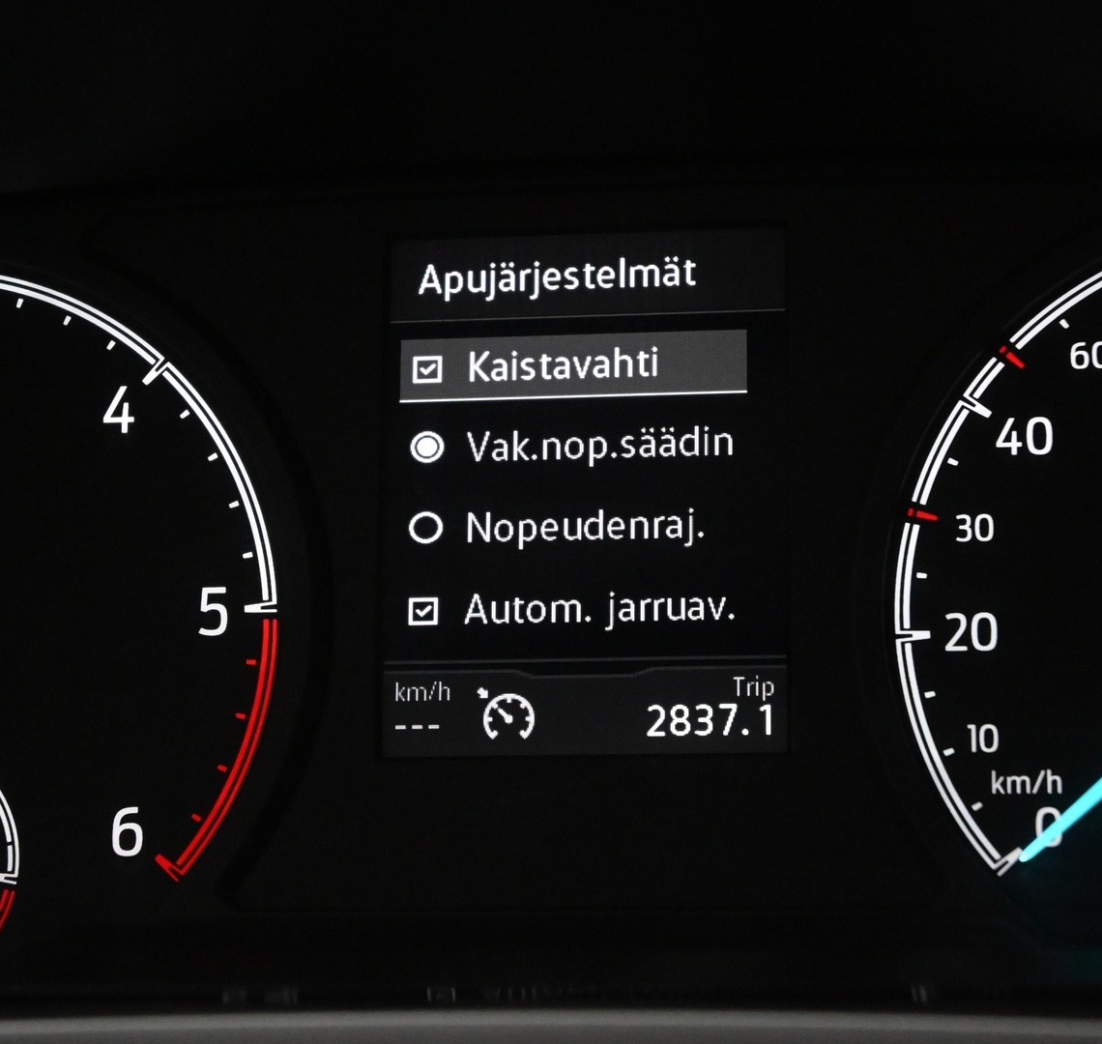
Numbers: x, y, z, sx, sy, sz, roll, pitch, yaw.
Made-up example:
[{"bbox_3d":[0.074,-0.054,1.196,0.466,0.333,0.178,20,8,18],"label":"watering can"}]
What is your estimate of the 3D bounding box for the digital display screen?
[{"bbox_3d":[0.006,-0.004,0.517,0.064,0.084,0.008,-1,-12,9],"label":"digital display screen"}]

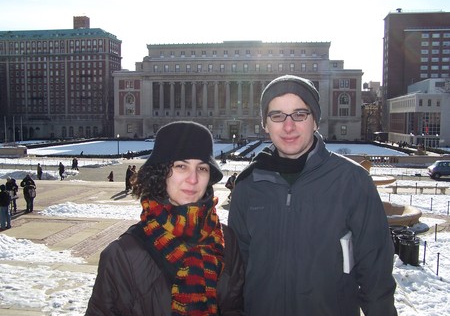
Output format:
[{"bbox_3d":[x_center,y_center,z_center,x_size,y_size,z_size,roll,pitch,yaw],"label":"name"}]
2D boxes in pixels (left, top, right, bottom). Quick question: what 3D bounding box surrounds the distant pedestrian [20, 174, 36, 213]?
[{"bbox_3d":[-8.922,1.632,22.445,0.660,1.730,0.480,1,5,9],"label":"distant pedestrian"}]

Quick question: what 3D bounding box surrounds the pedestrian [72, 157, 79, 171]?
[{"bbox_3d":[-19.524,0.824,64.639,0.420,1.700,0.520,1,5,12],"label":"pedestrian"}]

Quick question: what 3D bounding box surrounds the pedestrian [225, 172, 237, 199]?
[{"bbox_3d":[0.406,1.709,28.635,0.550,1.680,0.520,-1,5,-18],"label":"pedestrian"}]

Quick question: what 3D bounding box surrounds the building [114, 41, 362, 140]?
[{"bbox_3d":[6.303,-23.939,183.565,80.019,31.997,50.000,1,5,8],"label":"building"}]

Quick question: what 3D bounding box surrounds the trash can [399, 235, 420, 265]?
[{"bbox_3d":[5.309,2.677,14.200,0.600,0.800,0.600,1,5,8],"label":"trash can"}]

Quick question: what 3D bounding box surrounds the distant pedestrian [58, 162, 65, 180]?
[{"bbox_3d":[-15.433,1.285,46.714,0.450,1.720,0.520,1,5,6],"label":"distant pedestrian"}]

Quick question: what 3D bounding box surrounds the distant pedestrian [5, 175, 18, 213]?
[{"bbox_3d":[-9.627,1.684,22.289,0.580,1.700,0.500,4,6,41],"label":"distant pedestrian"}]

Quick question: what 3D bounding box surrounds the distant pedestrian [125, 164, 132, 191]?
[{"bbox_3d":[-6.533,1.378,33.466,0.420,1.740,0.520,-1,5,-15],"label":"distant pedestrian"}]

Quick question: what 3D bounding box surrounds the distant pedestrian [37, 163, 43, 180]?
[{"bbox_3d":[-19.112,1.437,50.928,0.400,1.700,0.520,1,5,12],"label":"distant pedestrian"}]

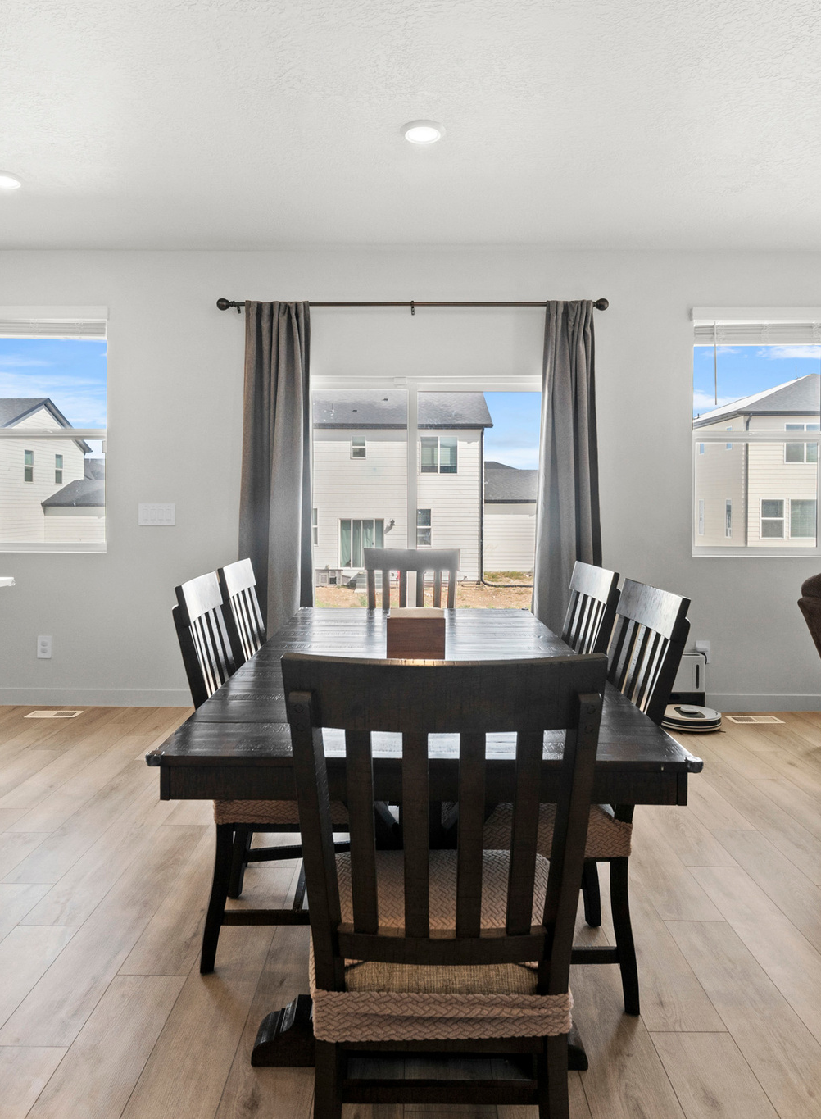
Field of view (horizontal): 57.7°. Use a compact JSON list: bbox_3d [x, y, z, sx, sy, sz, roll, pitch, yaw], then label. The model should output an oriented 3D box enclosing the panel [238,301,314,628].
[{"bbox_3d":[-0.795,-0.305,4.390,0.470,2.400,0.130,0,2,0],"label":"panel"}]

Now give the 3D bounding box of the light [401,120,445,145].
[{"bbox_3d":[0.054,-1.755,3.077,0.184,0.024,0.184,0,4,0],"label":"light"}]

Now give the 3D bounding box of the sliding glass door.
[{"bbox_3d":[0.015,-0.100,4.550,1.830,2.010,0.120,0,2,0],"label":"sliding glass door"}]

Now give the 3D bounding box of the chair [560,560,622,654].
[{"bbox_3d":[0.395,0.533,2.615,0.550,1.020,0.470,0,4,0],"label":"chair"}]

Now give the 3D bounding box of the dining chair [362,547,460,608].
[{"bbox_3d":[0.006,0.460,3.490,0.490,1.030,0.580,0,2,0],"label":"dining chair"}]

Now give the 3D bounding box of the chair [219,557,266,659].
[{"bbox_3d":[-0.385,0.521,2.770,0.550,1.020,0.470,0,4,0],"label":"chair"}]

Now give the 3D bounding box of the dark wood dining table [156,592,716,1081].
[{"bbox_3d":[0.024,0.678,2.412,1.030,0.760,2.000,0,4,0],"label":"dark wood dining table"}]

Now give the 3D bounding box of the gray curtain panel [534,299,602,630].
[{"bbox_3d":[0.925,-0.305,4.380,0.420,2.400,0.130,0,2,0],"label":"gray curtain panel"}]

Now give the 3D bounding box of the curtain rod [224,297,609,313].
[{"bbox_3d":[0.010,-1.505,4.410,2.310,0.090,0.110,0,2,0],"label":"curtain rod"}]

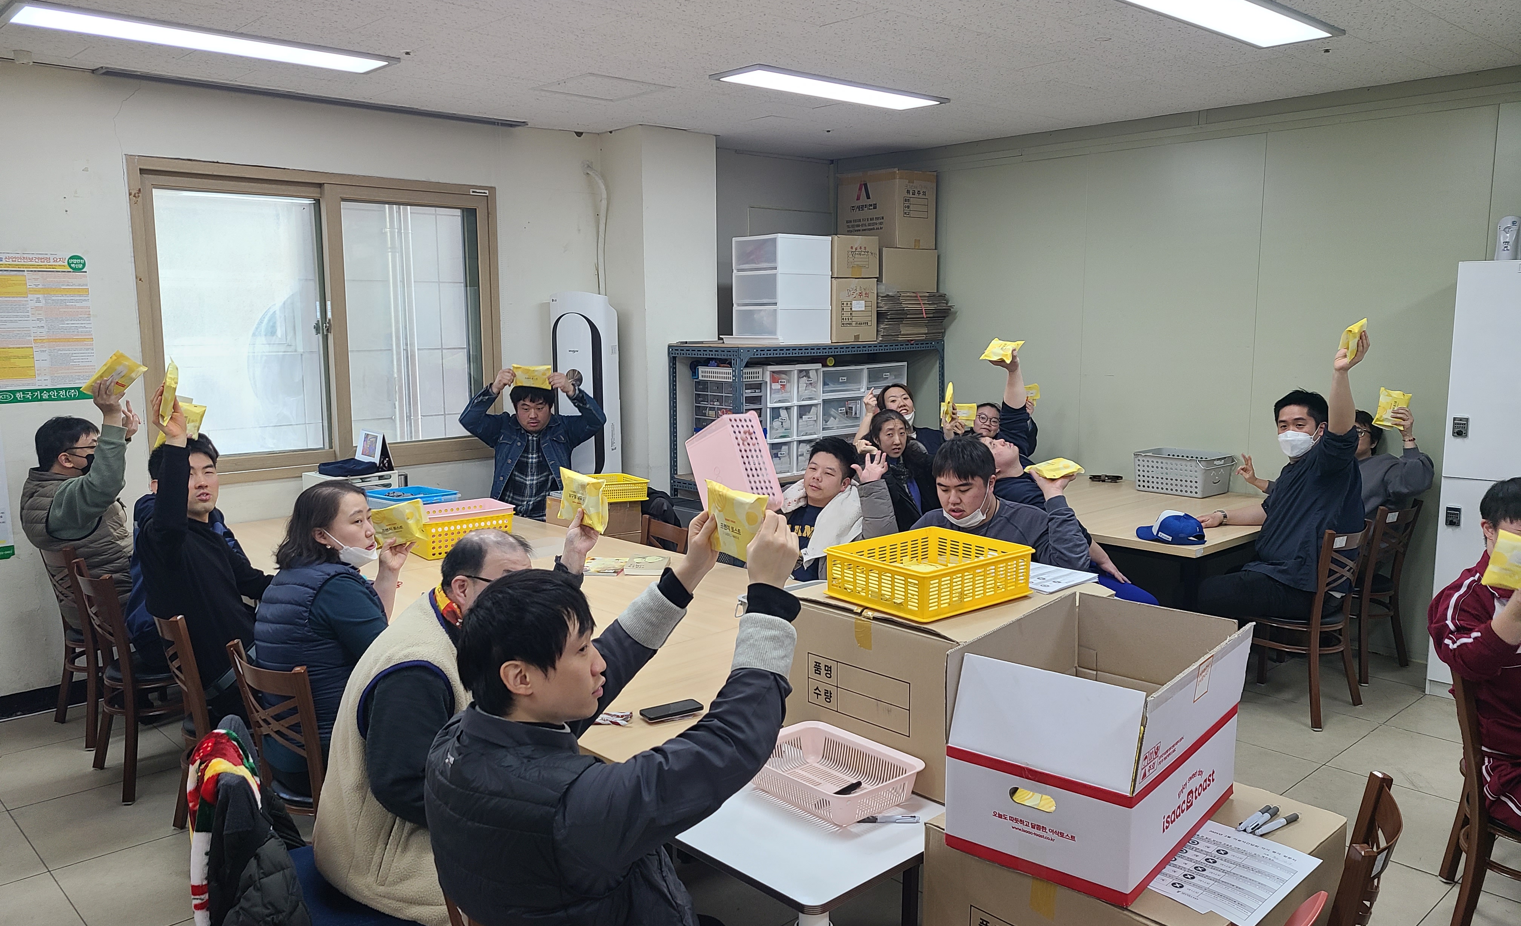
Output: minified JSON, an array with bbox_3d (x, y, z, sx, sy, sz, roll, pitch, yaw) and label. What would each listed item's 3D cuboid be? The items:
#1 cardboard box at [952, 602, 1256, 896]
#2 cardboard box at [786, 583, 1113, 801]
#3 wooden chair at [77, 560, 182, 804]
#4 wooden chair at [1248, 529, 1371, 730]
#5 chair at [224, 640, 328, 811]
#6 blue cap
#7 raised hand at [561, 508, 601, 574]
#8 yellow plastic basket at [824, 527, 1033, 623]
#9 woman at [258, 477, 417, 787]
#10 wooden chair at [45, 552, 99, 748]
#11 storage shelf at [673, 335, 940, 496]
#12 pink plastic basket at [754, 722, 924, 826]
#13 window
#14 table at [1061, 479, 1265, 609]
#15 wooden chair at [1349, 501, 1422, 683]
[{"bbox_3d":[0.602,0.469,2.002,0.340,0.338,0.508,6,10,39],"label":"cardboard box"},{"bbox_3d":[0.412,0.462,2.587,0.565,0.335,0.520,-7,10,-42],"label":"cardboard box"},{"bbox_3d":[-2.162,0.731,4.163,0.470,0.810,0.450,-7,10,-43],"label":"wooden chair"},{"bbox_3d":[2.232,0.622,4.768,0.450,0.810,0.470,-7,10,-43],"label":"wooden chair"},{"bbox_3d":[-1.162,0.874,3.202,0.450,0.800,0.480,6,10,41],"label":"chair"},{"bbox_3d":[1.720,0.265,4.816,0.265,0.122,0.172,1,8,7],"label":"blue cap"},{"bbox_3d":[-0.432,0.184,2.750,0.100,0.170,0.090,-4,8,-23],"label":"raised hand"},{"bbox_3d":[0.376,0.245,2.565,0.352,0.104,0.322,-6,10,-38],"label":"yellow plastic basket"},{"bbox_3d":[-1.088,0.653,3.189,0.620,1.240,0.500,-7,10,-43],"label":"woman"},{"bbox_3d":[-2.626,0.684,4.703,0.480,0.800,0.450,-7,10,-43],"label":"wooden chair"},{"bbox_3d":[0.327,0.021,7.030,1.770,1.510,0.610,-7,10,-42],"label":"storage shelf"},{"bbox_3d":[0.129,0.619,2.271,0.240,0.073,0.345,-7,10,-43],"label":"pink plastic basket"},{"bbox_3d":[-2.100,-0.689,5.684,1.810,1.470,0.120,-7,10,-42],"label":"window"},{"bbox_3d":[1.810,0.576,5.731,1.480,0.740,1.500,-7,10,-42],"label":"table"},{"bbox_3d":[2.794,0.562,5.495,0.430,0.820,0.500,-6,10,-37],"label":"wooden chair"}]

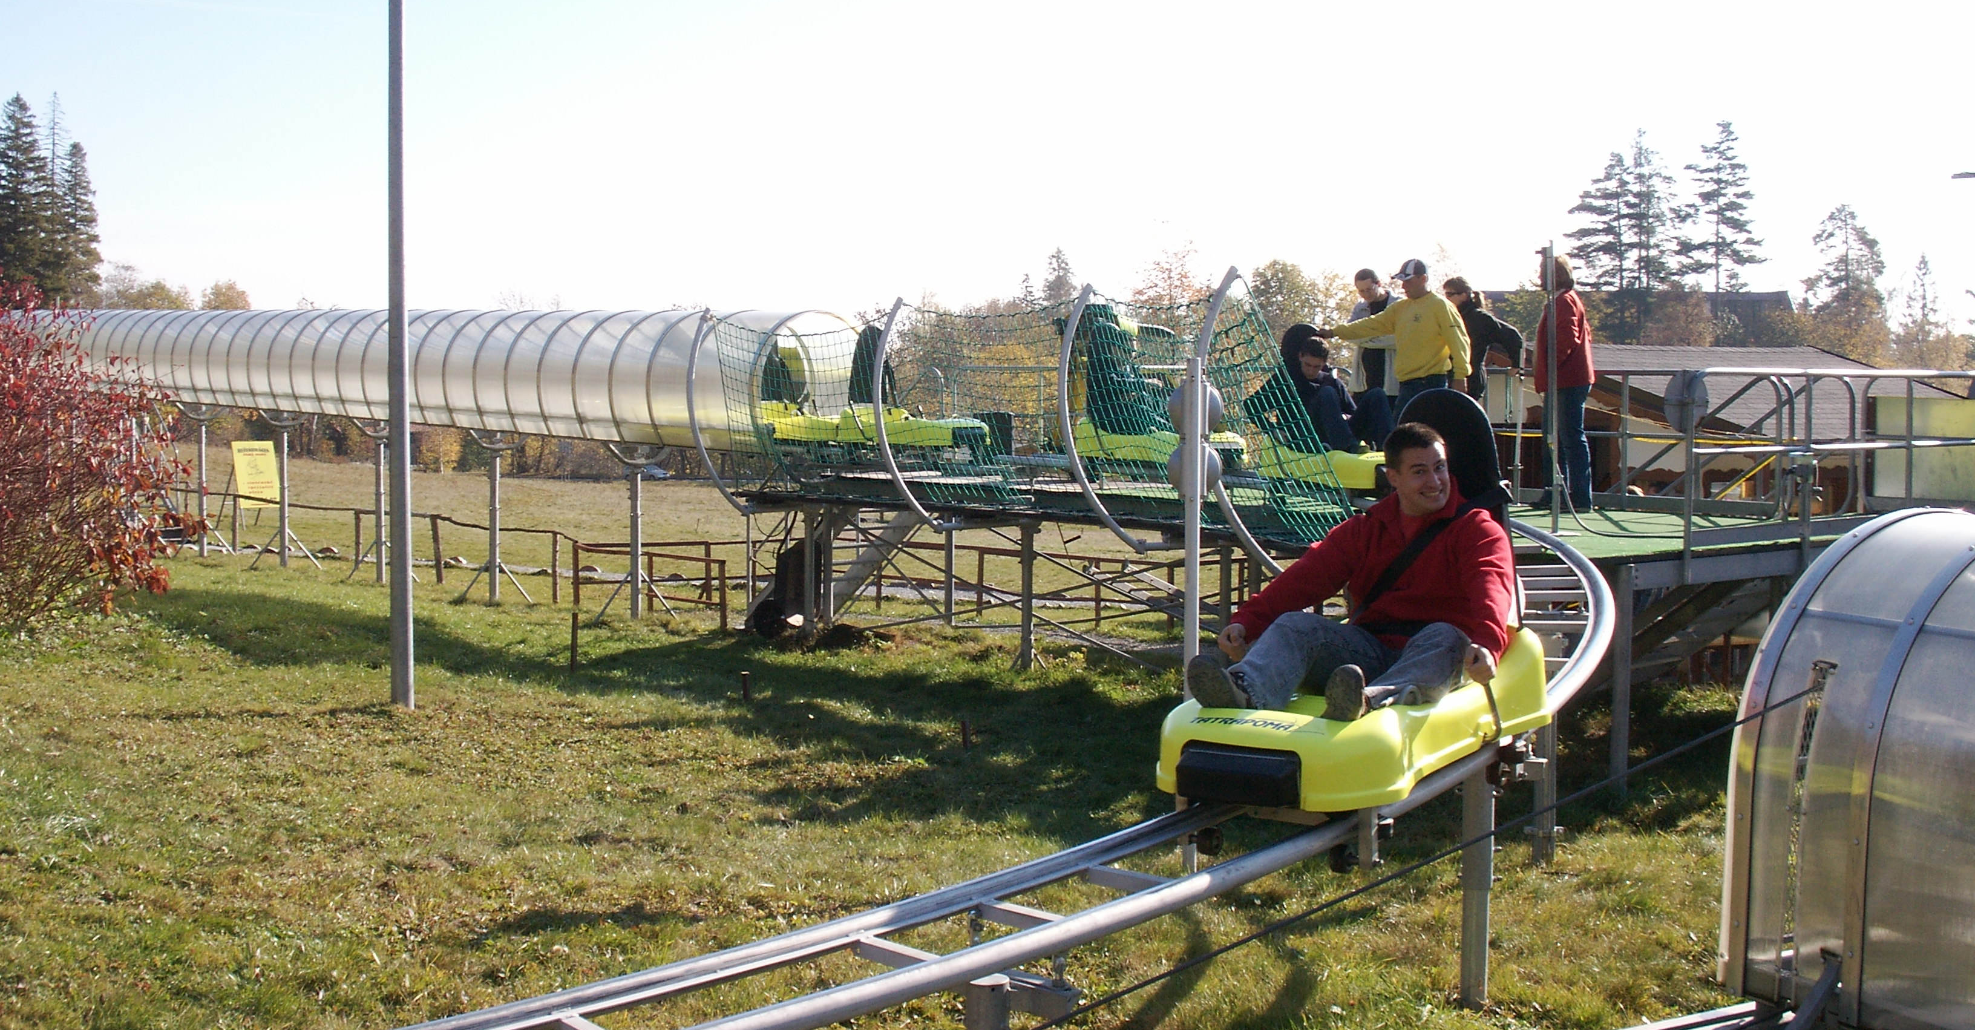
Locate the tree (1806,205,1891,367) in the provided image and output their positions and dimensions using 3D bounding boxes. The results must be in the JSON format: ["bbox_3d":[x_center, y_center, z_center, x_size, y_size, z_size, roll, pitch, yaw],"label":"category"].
[{"bbox_3d":[28.523,-6.523,70.000,2.900,7.600,2.900,2,3,22],"label":"tree"}]

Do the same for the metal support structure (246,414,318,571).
[{"bbox_3d":[-9.028,-0.286,27.000,0.950,2.000,0.300,-3,5,-39],"label":"metal support structure"}]

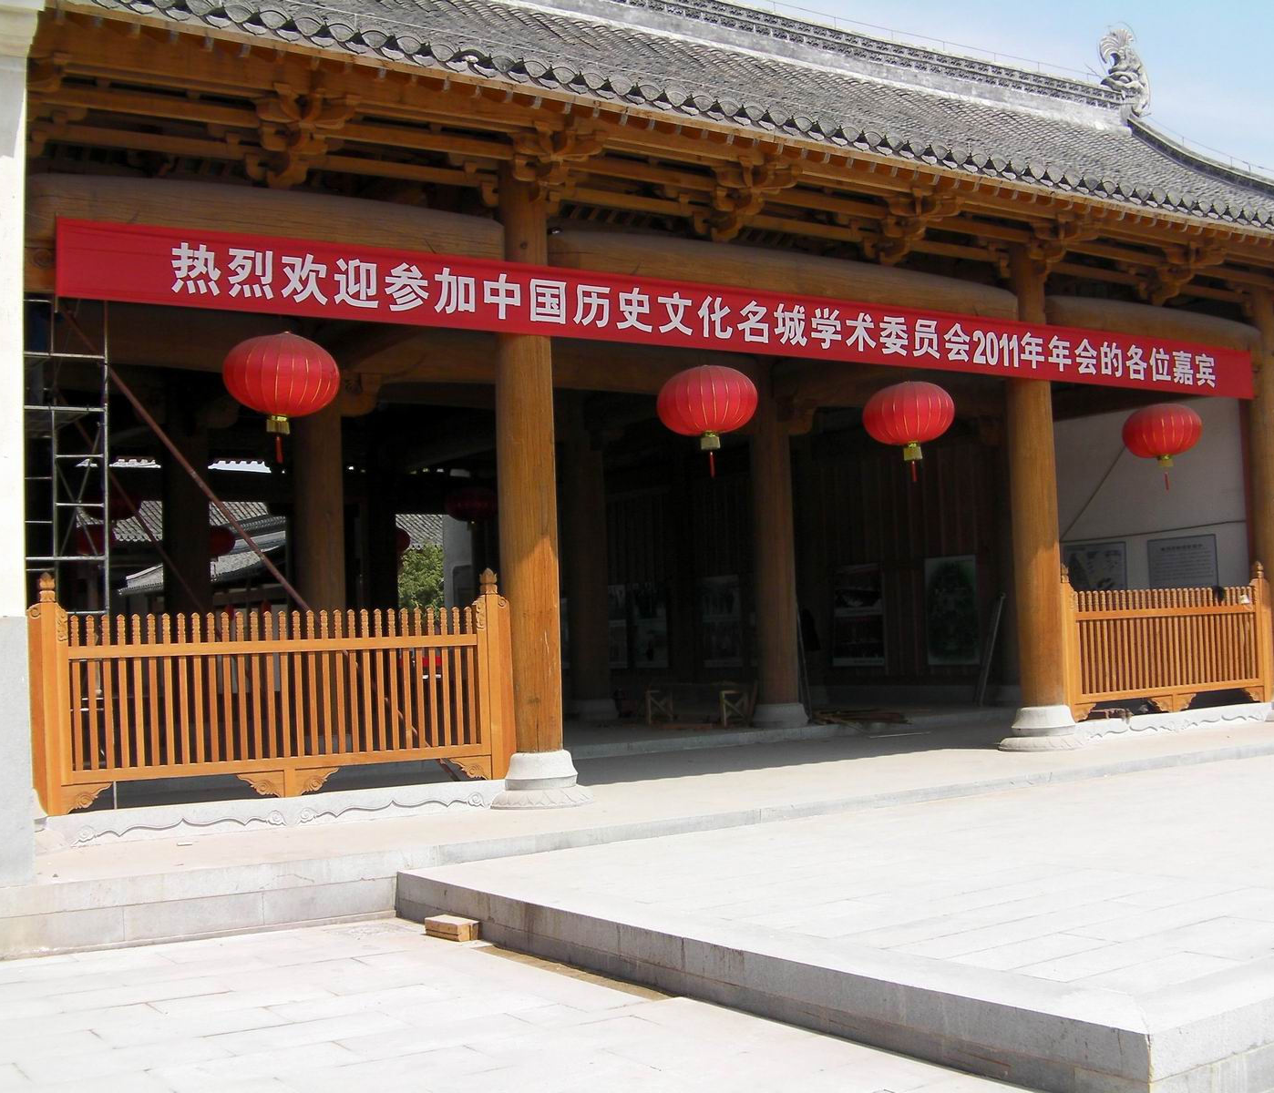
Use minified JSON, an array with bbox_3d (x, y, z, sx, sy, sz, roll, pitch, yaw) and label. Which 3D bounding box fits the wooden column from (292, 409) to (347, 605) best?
[{"bbox_3d":[-3.339,-0.018,17.000,0.520,3.800,0.520,0,-4,-34],"label":"wooden column"}]

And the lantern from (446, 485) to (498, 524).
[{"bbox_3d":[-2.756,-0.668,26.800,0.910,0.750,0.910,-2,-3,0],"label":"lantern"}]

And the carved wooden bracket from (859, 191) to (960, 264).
[{"bbox_3d":[2.477,-2.856,14.409,0.720,0.600,0.760,0,-4,-34],"label":"carved wooden bracket"}]

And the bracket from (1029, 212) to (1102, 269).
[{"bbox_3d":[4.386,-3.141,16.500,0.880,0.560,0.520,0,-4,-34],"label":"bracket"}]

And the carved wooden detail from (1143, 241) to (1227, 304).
[{"bbox_3d":[5.709,-2.834,16.625,0.720,0.600,0.760,0,-4,-34],"label":"carved wooden detail"}]

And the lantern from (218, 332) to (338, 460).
[{"bbox_3d":[-2.713,-1.146,12.200,0.900,0.980,0.900,0,-4,-34],"label":"lantern"}]

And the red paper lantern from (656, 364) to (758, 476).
[{"bbox_3d":[0.590,-1.057,13.378,0.850,0.930,0.850,-2,-3,0],"label":"red paper lantern"}]

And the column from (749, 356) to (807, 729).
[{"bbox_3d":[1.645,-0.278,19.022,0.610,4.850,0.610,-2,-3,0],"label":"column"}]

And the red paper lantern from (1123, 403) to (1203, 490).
[{"bbox_3d":[5.912,-1.121,18.000,0.900,0.970,0.900,0,-4,-34],"label":"red paper lantern"}]

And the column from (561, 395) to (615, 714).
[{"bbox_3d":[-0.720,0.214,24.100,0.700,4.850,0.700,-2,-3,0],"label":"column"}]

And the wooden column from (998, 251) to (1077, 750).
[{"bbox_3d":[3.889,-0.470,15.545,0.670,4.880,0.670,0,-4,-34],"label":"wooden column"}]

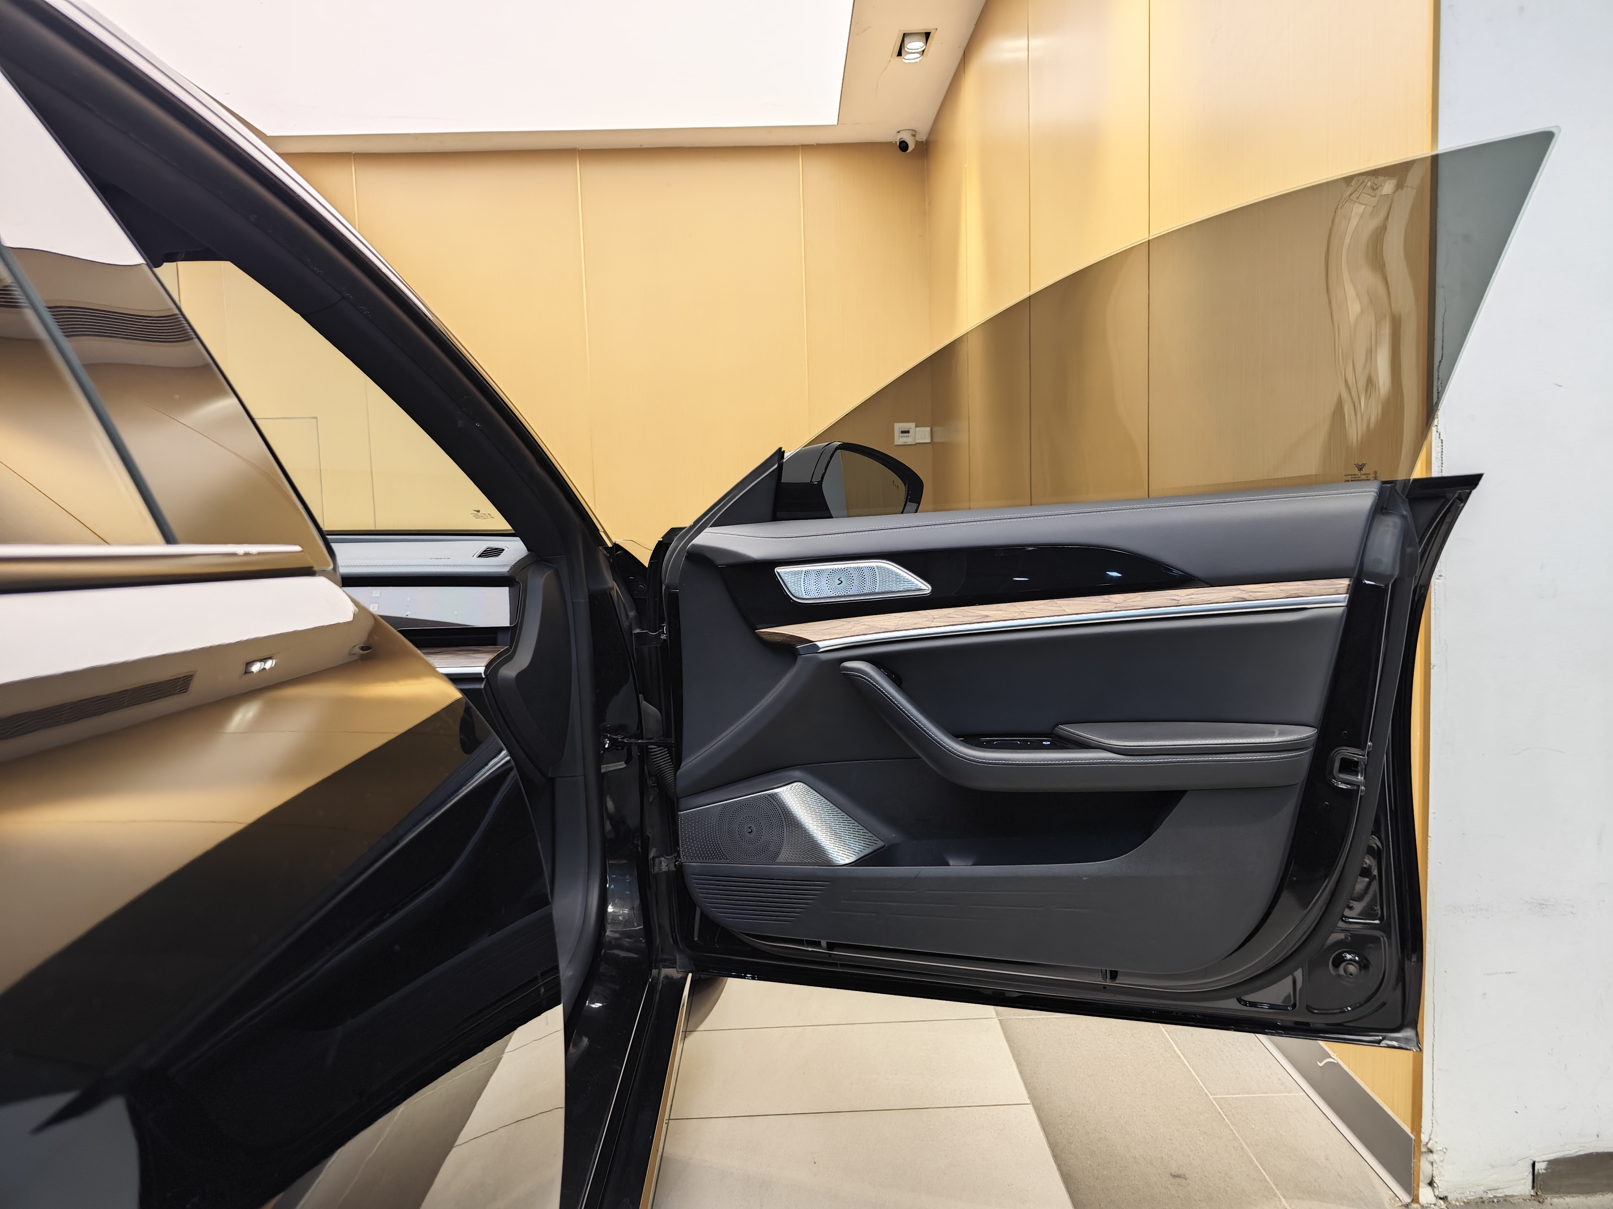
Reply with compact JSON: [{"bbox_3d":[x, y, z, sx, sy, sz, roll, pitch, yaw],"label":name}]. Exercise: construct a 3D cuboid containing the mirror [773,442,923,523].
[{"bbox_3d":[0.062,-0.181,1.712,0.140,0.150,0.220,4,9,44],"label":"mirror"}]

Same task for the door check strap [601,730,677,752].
[{"bbox_3d":[-0.261,0.213,1.665,0.120,0.035,0.030,-1,5,10],"label":"door check strap"}]

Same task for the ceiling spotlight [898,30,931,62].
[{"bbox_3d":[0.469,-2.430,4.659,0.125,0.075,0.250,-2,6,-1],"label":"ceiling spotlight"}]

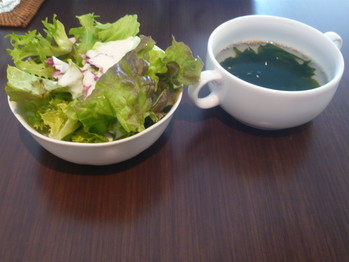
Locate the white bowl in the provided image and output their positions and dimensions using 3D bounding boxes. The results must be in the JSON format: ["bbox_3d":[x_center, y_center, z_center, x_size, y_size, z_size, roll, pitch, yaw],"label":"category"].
[{"bbox_3d":[-0.056,-0.018,0.291,0.123,0.050,0.123,2,46,-2],"label":"white bowl"}]

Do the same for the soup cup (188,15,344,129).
[{"bbox_3d":[0.079,-0.046,0.325,0.153,0.055,0.109,-20,51,-21],"label":"soup cup"}]

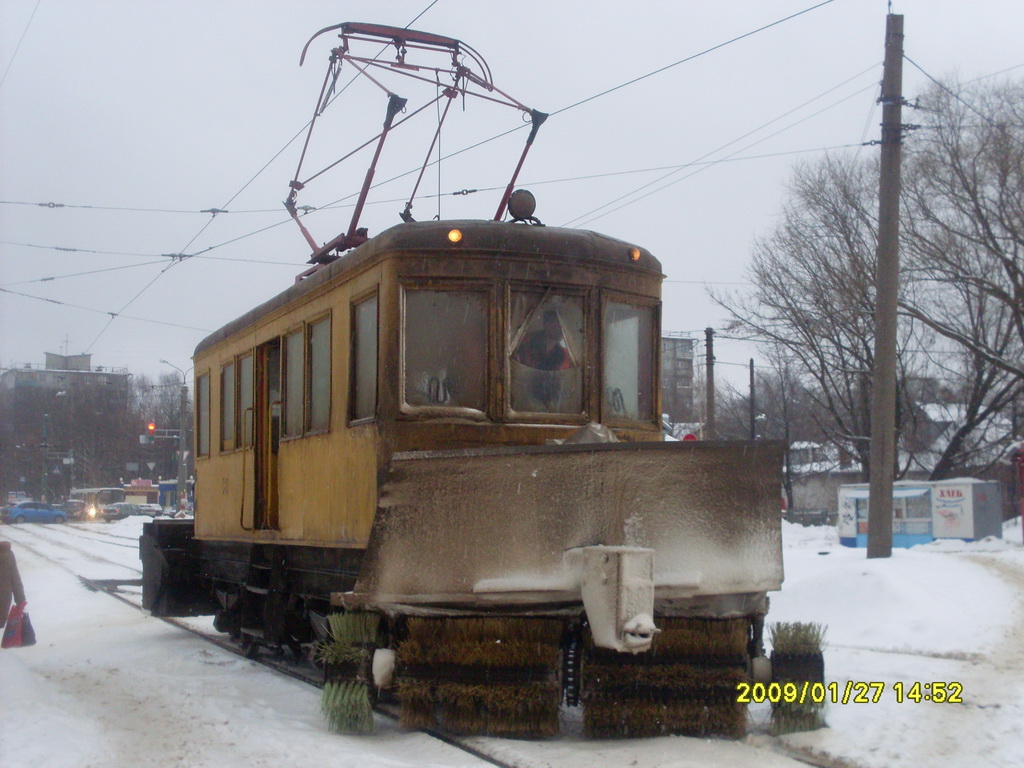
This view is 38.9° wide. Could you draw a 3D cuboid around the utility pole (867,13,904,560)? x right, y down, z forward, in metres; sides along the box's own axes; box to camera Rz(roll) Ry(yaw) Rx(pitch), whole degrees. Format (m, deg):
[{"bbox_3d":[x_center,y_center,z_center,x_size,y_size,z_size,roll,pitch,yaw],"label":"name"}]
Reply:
[{"bbox_3d":[6.138,-1.677,23.700,0.380,9.010,0.380,2,-5,14],"label":"utility pole"}]

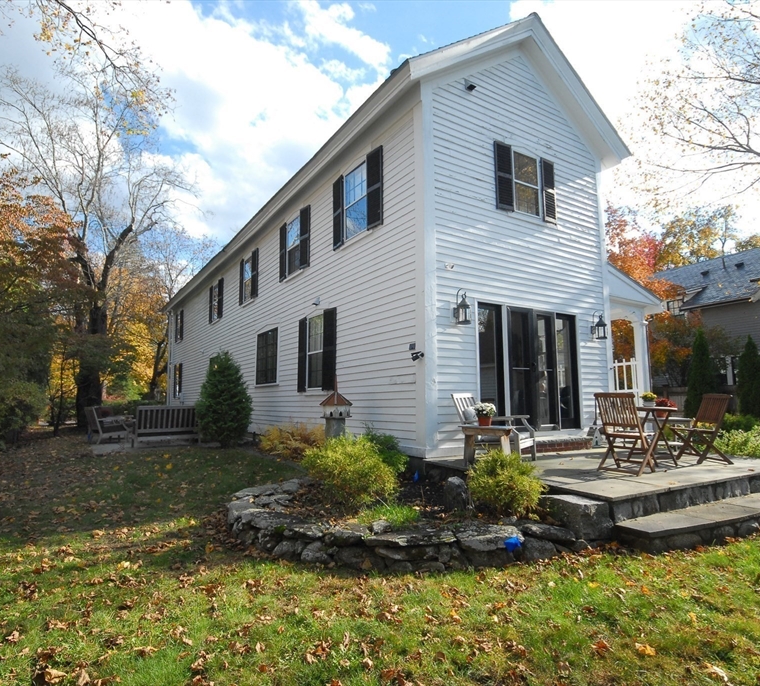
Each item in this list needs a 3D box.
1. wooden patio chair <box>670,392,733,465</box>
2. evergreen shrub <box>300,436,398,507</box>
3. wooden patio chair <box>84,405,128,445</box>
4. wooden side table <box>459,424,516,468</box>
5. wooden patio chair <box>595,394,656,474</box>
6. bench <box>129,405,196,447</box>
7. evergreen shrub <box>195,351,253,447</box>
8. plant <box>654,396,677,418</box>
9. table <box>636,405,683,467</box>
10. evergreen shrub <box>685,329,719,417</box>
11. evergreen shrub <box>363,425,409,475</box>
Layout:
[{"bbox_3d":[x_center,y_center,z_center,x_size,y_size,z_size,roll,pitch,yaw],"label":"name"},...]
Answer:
[{"bbox_3d":[4.310,1.126,6.412,0.520,0.880,0.490,-1,-7,3],"label":"wooden patio chair"},{"bbox_3d":[-0.301,1.259,4.780,0.880,0.690,0.860,0,-7,0],"label":"evergreen shrub"},{"bbox_3d":[-6.949,2.082,12.317,0.700,0.900,0.820,-7,-10,44],"label":"wooden patio chair"},{"bbox_3d":[1.341,1.263,5.854,0.660,0.490,0.360,-7,-10,42],"label":"wooden side table"},{"bbox_3d":[2.843,1.027,5.566,0.520,0.880,0.490,4,-8,-31],"label":"wooden patio chair"},{"bbox_3d":[-5.084,1.985,11.604,1.500,0.900,0.620,5,-9,-38],"label":"bench"},{"bbox_3d":[-3.505,1.264,11.036,1.270,2.172,1.250,4,-9,-32],"label":"evergreen shrub"},{"bbox_3d":[4.473,1.017,7.600,0.360,0.330,0.360,4,-8,-32],"label":"plant"},{"bbox_3d":[3.500,1.196,6.255,0.670,0.705,0.670,2,-7,-15],"label":"table"},{"bbox_3d":[10.306,1.241,15.515,0.920,3.499,0.900,3,-8,-24],"label":"evergreen shrub"},{"bbox_3d":[0.035,1.528,6.750,0.760,0.761,0.720,0,-7,0],"label":"evergreen shrub"}]

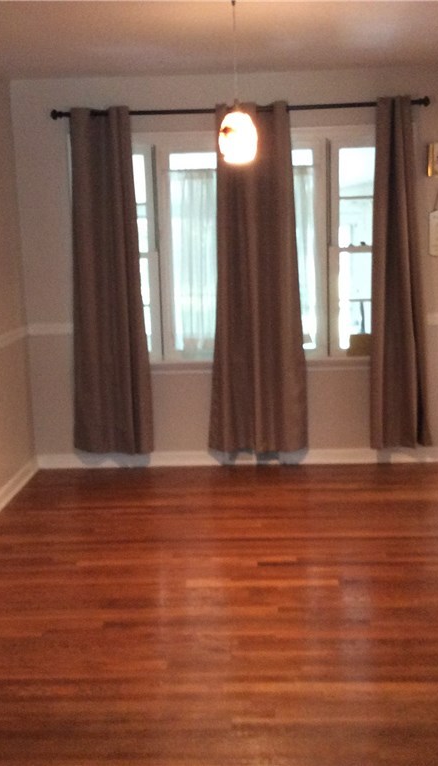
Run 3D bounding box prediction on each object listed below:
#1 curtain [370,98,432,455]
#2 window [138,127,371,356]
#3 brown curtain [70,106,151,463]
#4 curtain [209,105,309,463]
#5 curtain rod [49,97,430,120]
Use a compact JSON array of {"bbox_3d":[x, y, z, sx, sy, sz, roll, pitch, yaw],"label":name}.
[{"bbox_3d":[1.115,-0.639,5.764,0.385,2.120,0.105,-1,10,3],"label":"curtain"},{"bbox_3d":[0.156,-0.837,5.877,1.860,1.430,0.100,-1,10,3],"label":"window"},{"bbox_3d":[-0.687,-0.603,5.851,0.470,2.130,0.105,-1,10,3],"label":"brown curtain"},{"bbox_3d":[0.226,-0.619,5.808,0.624,2.130,0.105,-1,10,3],"label":"curtain"},{"bbox_3d":[0.117,-1.633,5.640,2.258,0.060,0.070,-1,10,3],"label":"curtain rod"}]

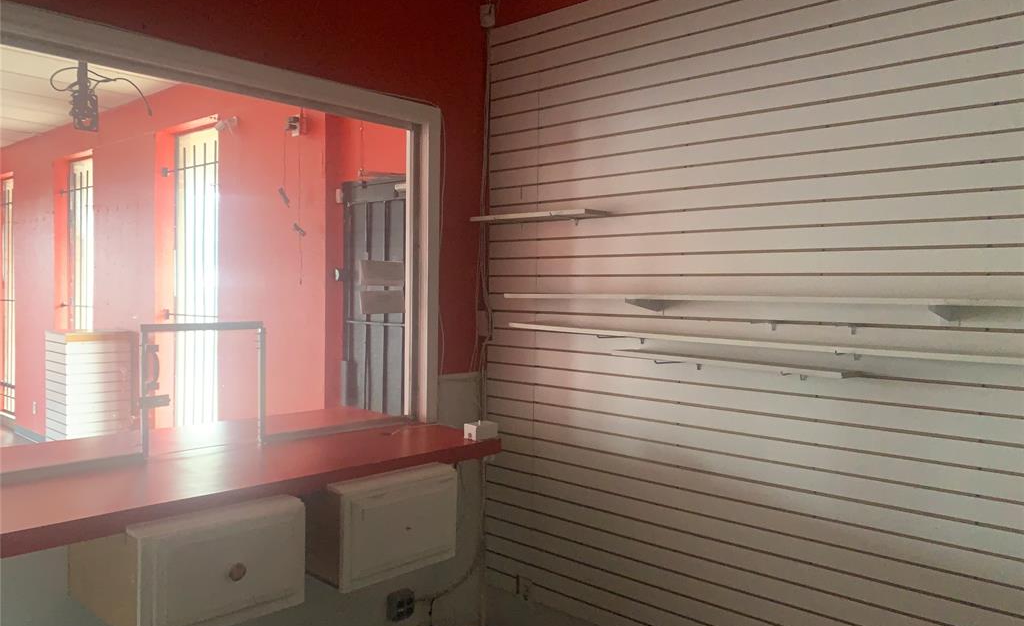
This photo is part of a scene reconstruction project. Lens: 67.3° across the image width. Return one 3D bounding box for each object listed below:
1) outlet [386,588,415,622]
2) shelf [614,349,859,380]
[{"bbox_3d":[-0.448,1.178,3.105,0.048,0.102,0.102,2,3,43],"label":"outlet"},{"bbox_3d":[0.707,0.161,2.535,0.800,0.018,0.152,3,3,43],"label":"shelf"}]

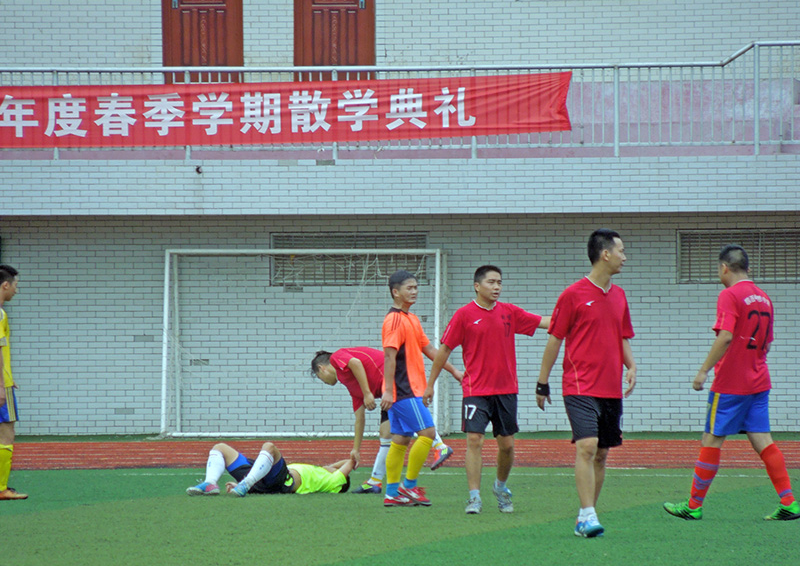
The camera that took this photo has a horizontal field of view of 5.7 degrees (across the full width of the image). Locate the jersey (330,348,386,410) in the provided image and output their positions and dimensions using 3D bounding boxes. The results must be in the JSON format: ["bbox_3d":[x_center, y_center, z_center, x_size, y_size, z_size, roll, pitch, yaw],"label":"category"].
[{"bbox_3d":[-0.265,0.719,60.300,0.620,0.320,0.460,6,-20,-9],"label":"jersey"}]

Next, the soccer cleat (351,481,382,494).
[{"bbox_3d":[-0.253,1.542,61.000,0.275,0.105,0.100,0,0,-12],"label":"soccer cleat"}]

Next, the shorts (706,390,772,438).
[{"bbox_3d":[2.065,0.768,49.500,0.390,0.370,0.330,0,0,-37],"label":"shorts"}]

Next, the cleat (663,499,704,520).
[{"bbox_3d":[1.725,1.383,49.400,0.275,0.120,0.100,12,0,18],"label":"cleat"}]

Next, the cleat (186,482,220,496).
[{"bbox_3d":[-1.465,1.532,60.300,0.275,0.105,0.100,0,0,-20],"label":"cleat"}]

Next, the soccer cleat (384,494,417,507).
[{"bbox_3d":[0.011,1.522,56.600,0.275,0.100,0.100,0,0,23],"label":"soccer cleat"}]

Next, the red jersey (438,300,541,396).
[{"bbox_3d":[0.619,0.443,54.700,0.680,0.665,0.300,0,0,-7],"label":"red jersey"}]

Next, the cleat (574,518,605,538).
[{"bbox_3d":[1.082,1.397,46.200,0.105,0.115,0.285,0,0,-24],"label":"cleat"}]

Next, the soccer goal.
[{"bbox_3d":[-1.057,0.646,88.600,3.050,2.050,1.200,0,0,6],"label":"soccer goal"}]

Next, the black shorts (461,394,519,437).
[{"bbox_3d":[0.605,0.869,54.700,0.390,0.370,0.290,0,0,-7],"label":"black shorts"}]

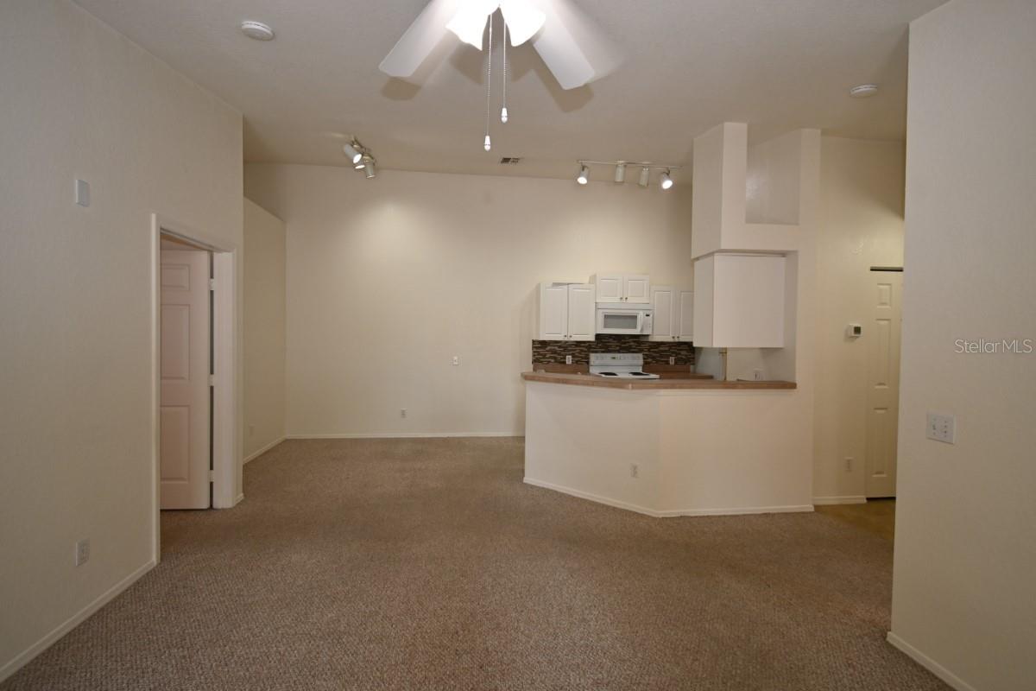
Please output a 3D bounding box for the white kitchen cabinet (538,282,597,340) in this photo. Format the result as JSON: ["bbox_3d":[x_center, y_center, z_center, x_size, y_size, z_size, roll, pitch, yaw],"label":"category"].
[{"bbox_3d":[0.663,-0.449,6.048,0.768,0.765,0.320,1,1,-7],"label":"white kitchen cabinet"}]

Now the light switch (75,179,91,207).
[{"bbox_3d":[-2.088,-0.727,2.069,0.010,0.113,0.074,1,1,-7],"label":"light switch"}]

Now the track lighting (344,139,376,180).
[{"bbox_3d":[-1.750,-2.074,4.873,0.190,0.210,1.210,1,12,-7],"label":"track lighting"}]

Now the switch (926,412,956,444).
[{"bbox_3d":[1.780,0.345,1.816,0.010,0.116,0.116,1,1,-7],"label":"switch"}]

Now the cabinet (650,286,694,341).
[{"bbox_3d":[2.206,-0.441,6.247,0.760,0.765,0.320,1,1,-7],"label":"cabinet"}]

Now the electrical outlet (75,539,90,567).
[{"bbox_3d":[-2.110,1.000,2.091,0.010,0.116,0.072,1,1,-7],"label":"electrical outlet"}]

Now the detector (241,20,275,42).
[{"bbox_3d":[-1.319,-1.596,2.196,0.140,0.038,0.140,1,12,-7],"label":"detector"}]

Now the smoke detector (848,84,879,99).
[{"bbox_3d":[2.128,-1.560,2.657,0.134,0.038,0.134,1,12,-7],"label":"smoke detector"}]

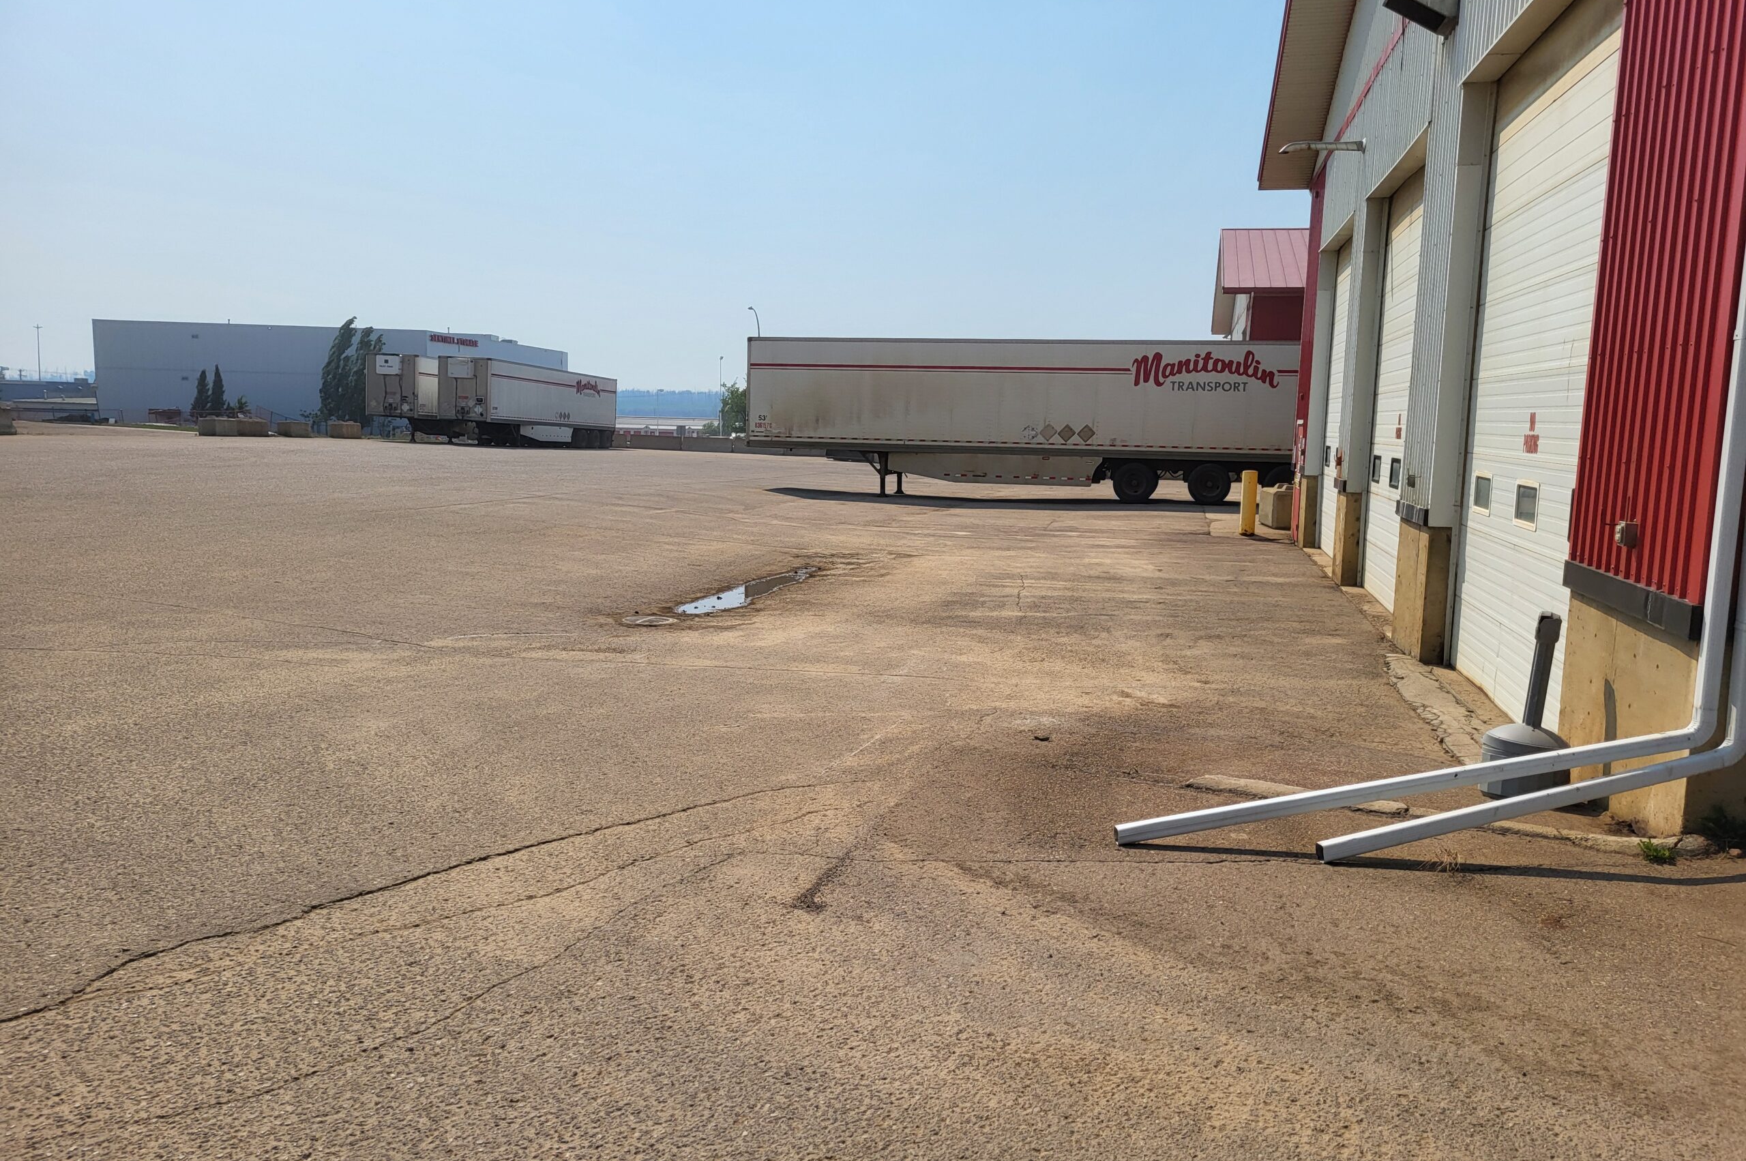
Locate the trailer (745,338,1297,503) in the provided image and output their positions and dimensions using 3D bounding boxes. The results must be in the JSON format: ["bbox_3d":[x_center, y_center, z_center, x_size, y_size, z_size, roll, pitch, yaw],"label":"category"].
[{"bbox_3d":[4.720,-4.310,35.300,16.100,4.110,2.600,3,7,12],"label":"trailer"}]

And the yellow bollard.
[{"bbox_3d":[6.950,-1.425,24.180,0.250,1.180,0.250,3,7,12],"label":"yellow bollard"}]

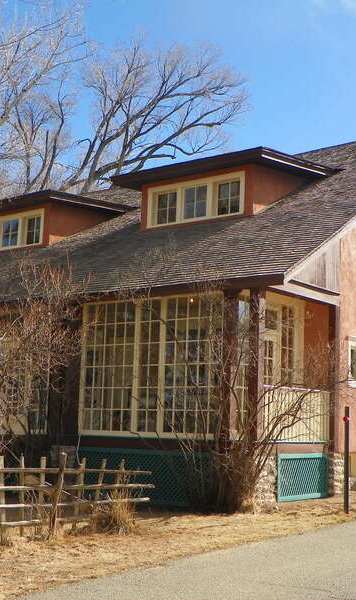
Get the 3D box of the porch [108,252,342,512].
[{"bbox_3d":[0.650,1.713,17.044,3.950,4.050,2.850,-5,-11,38],"label":"porch"}]

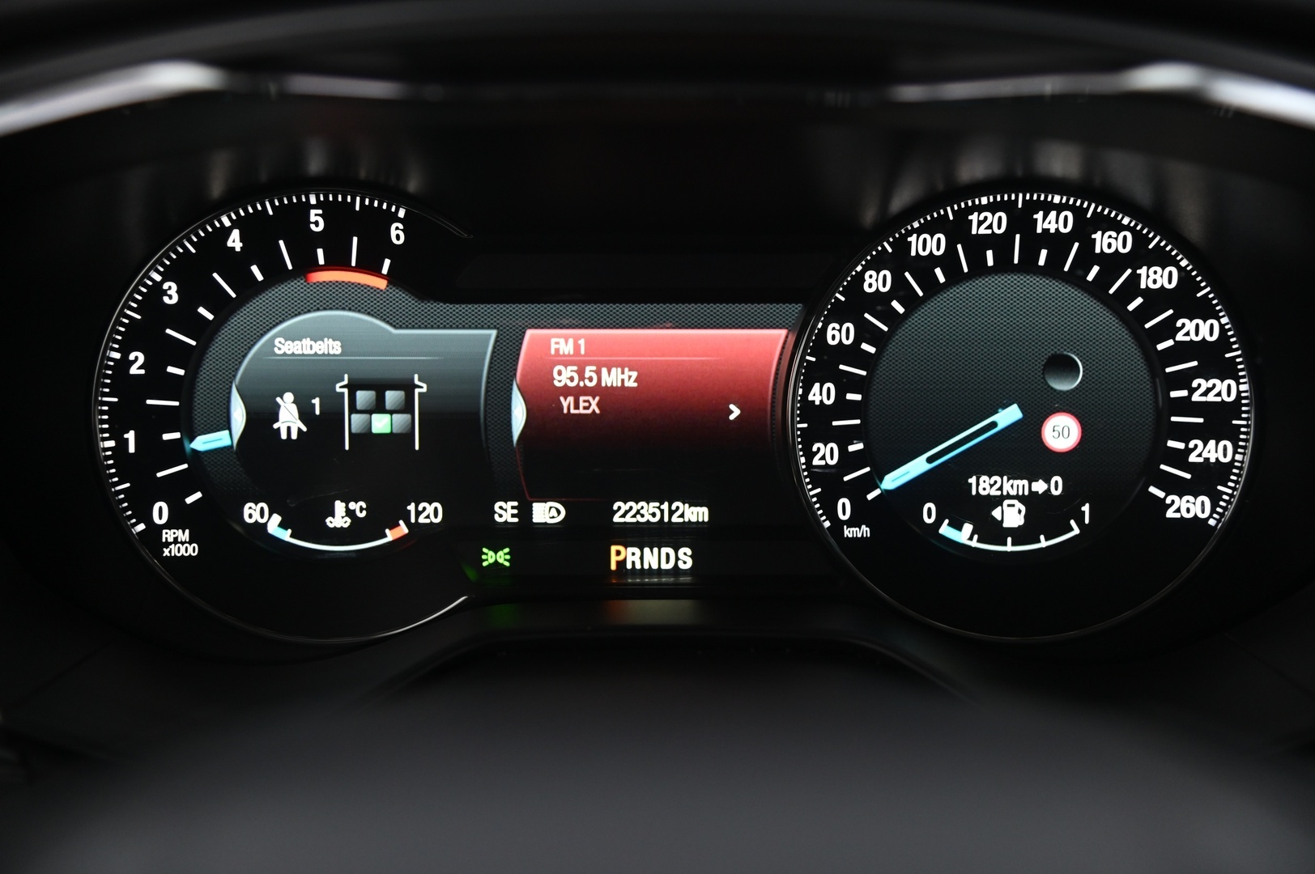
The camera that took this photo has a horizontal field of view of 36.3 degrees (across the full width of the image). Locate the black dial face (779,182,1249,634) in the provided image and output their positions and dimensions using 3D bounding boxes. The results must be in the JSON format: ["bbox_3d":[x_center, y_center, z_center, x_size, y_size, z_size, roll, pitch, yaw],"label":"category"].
[{"bbox_3d":[0.087,-0.006,0.484,0.111,0.111,0.020,0,10,2],"label":"black dial face"}]

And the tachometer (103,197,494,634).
[{"bbox_3d":[-0.087,-0.005,0.487,0.099,0.111,0.020,0,10,2],"label":"tachometer"}]

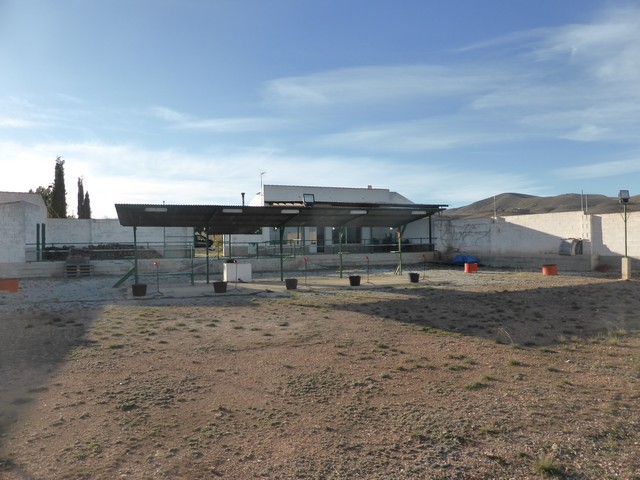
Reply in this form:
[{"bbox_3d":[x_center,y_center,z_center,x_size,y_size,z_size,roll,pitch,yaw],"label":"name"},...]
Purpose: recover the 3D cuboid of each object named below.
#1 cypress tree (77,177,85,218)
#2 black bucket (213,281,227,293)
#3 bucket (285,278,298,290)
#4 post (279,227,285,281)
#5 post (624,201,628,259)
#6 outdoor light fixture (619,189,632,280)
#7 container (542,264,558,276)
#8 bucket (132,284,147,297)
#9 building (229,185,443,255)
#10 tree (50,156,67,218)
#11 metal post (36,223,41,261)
[{"bbox_3d":[-23.739,-2.440,46.055,0.850,7.760,0.850,-1,1,0],"label":"cypress tree"},{"bbox_3d":[-3.121,1.478,14.500,0.440,0.330,0.440,-1,1,-21],"label":"black bucket"},{"bbox_3d":[-0.918,1.460,15.000,0.430,0.330,0.430,-1,1,0],"label":"bucket"},{"bbox_3d":[-1.475,0.539,17.800,0.130,2.070,0.130,-1,1,-21],"label":"post"},{"bbox_3d":[10.683,-0.303,16.100,0.100,1.900,0.100,-1,1,-21],"label":"post"},{"bbox_3d":[10.666,-0.167,16.100,0.400,3.150,0.380,-1,1,12],"label":"outdoor light fixture"},{"bbox_3d":[9.076,1.213,18.200,0.590,0.420,0.590,-1,1,-21],"label":"container"},{"bbox_3d":[-5.403,1.522,13.850,0.440,0.330,0.440,-1,1,-21],"label":"bucket"},{"bbox_3d":[0.448,-1.223,28.615,12.800,3.950,5.500,-1,1,-25],"label":"building"},{"bbox_3d":[-22.509,-2.837,40.061,1.350,8.690,1.350,-1,1,0],"label":"tree"},{"bbox_3d":[-12.664,0.090,20.800,0.120,1.660,0.120,-1,1,-21],"label":"metal post"}]

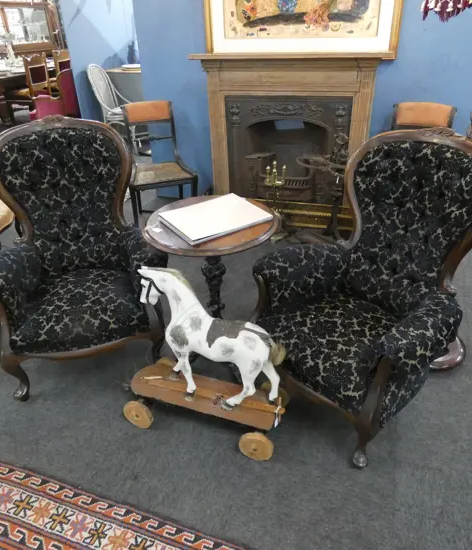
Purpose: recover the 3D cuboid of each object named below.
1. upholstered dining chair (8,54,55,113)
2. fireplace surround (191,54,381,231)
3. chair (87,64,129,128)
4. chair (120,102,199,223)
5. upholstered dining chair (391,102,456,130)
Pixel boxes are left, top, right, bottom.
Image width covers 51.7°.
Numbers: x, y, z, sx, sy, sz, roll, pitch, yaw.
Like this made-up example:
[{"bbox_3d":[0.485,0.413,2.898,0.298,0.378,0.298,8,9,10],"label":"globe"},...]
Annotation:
[{"bbox_3d":[-2.675,-2.342,6.219,0.500,0.950,0.470,12,33,21],"label":"upholstered dining chair"},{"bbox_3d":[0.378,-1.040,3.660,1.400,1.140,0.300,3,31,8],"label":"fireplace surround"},{"bbox_3d":[-1.243,-1.827,5.332,0.560,0.890,0.520,7,31,14],"label":"chair"},{"bbox_3d":[-0.551,-0.743,3.487,0.470,0.840,0.550,-12,32,-18],"label":"chair"},{"bbox_3d":[1.179,-0.659,3.268,0.470,0.840,0.540,10,32,19],"label":"upholstered dining chair"}]

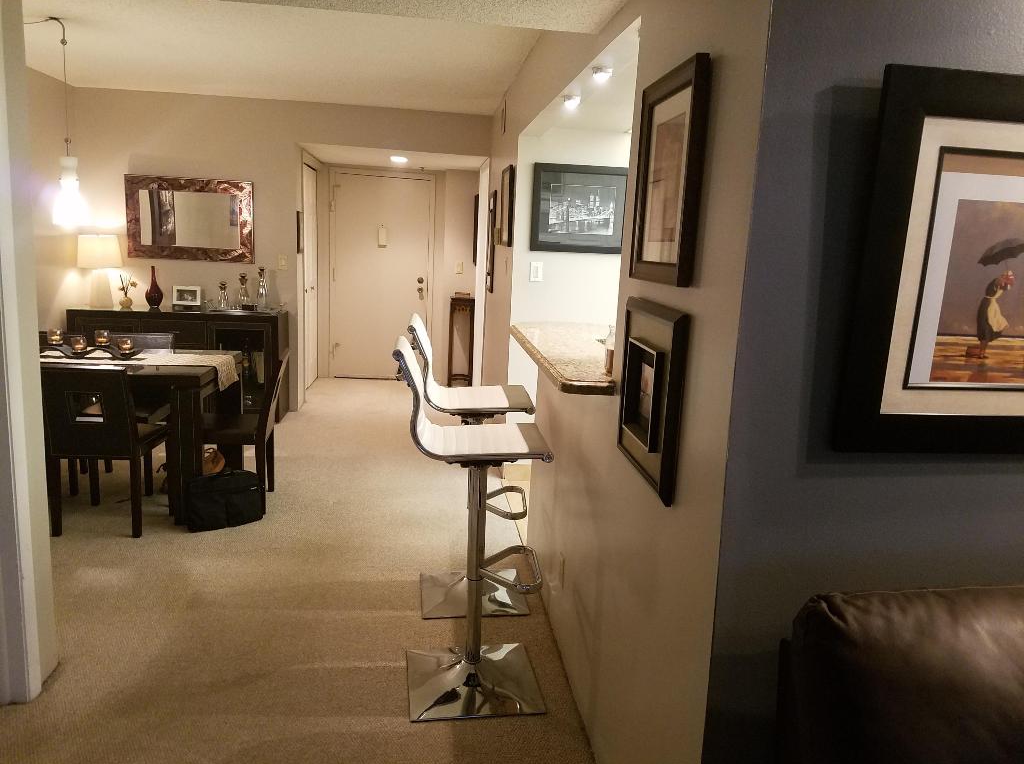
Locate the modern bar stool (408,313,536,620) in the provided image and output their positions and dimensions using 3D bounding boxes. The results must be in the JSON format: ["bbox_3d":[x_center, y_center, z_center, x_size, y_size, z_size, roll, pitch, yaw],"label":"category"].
[{"bbox_3d":[-0.175,0.321,3.130,0.515,1.152,0.430,2,11,-7],"label":"modern bar stool"}]

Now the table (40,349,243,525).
[{"bbox_3d":[-2.280,0.247,4.062,1.460,0.752,0.840,2,11,-7],"label":"table"}]

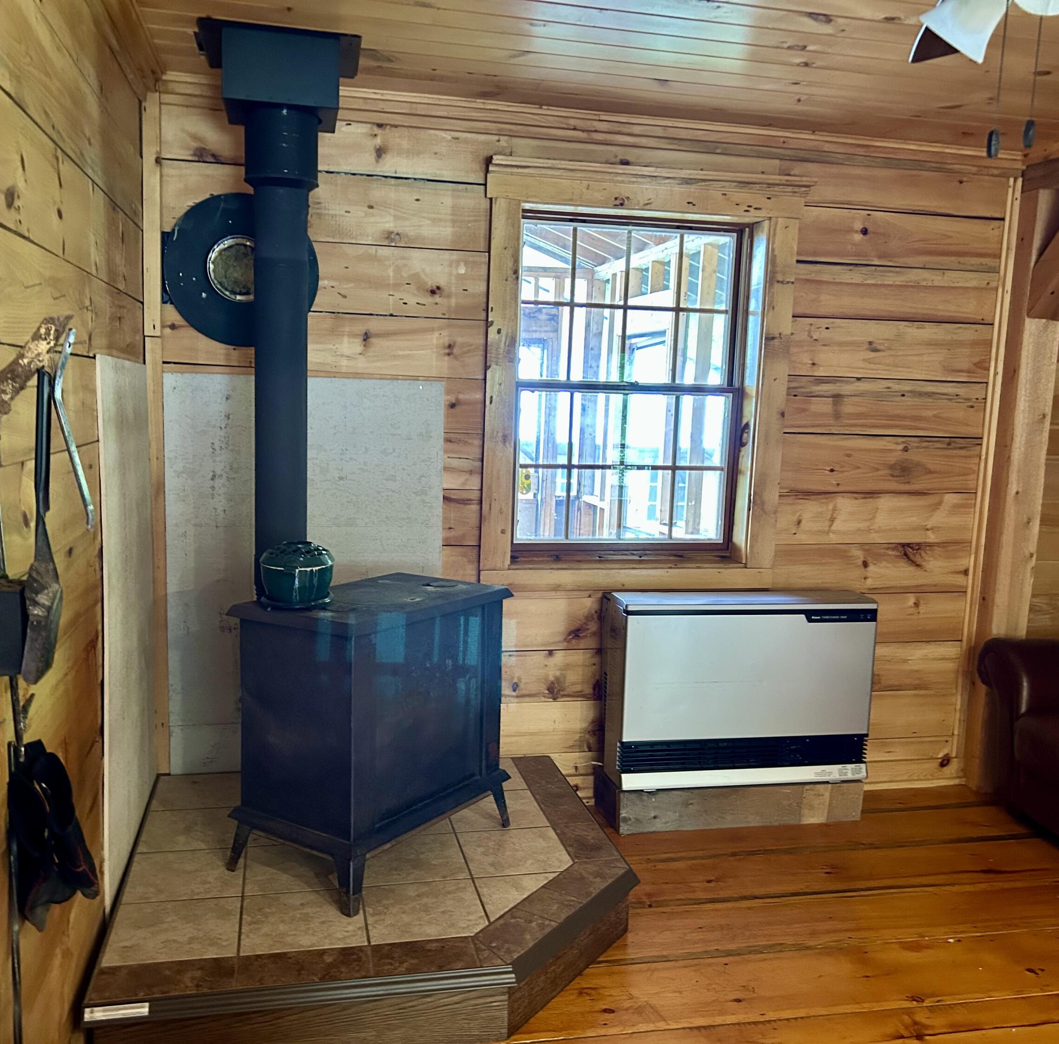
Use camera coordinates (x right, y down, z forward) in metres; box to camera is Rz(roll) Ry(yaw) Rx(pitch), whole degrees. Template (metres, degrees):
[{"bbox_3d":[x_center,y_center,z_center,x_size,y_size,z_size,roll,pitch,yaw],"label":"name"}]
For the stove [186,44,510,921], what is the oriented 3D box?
[{"bbox_3d":[-0.593,-0.195,3.001,0.910,2.247,0.700,7,9,32],"label":"stove"}]

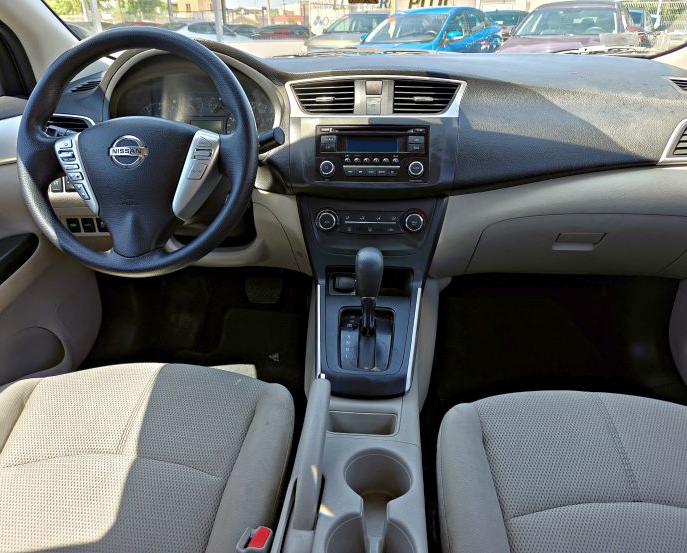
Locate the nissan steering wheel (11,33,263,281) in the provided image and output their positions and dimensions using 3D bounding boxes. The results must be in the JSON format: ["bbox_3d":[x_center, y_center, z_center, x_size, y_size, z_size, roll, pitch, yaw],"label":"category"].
[{"bbox_3d":[-0.312,-0.188,0.756,0.378,0.378,0.095,2,2,4],"label":"nissan steering wheel"}]

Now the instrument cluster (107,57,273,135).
[{"bbox_3d":[-0.290,-0.346,0.948,0.330,0.160,0.090,2,6,3],"label":"instrument cluster"}]

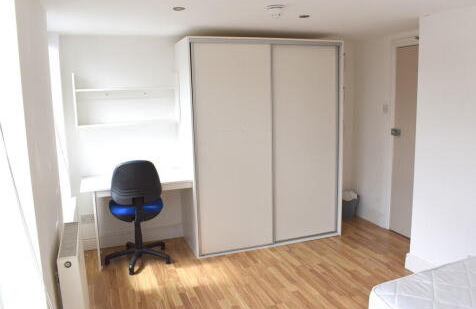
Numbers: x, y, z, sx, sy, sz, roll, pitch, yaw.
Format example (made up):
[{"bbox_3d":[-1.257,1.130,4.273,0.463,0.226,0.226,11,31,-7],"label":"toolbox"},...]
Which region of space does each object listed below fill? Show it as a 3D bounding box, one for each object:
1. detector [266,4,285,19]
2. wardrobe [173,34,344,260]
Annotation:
[{"bbox_3d":[0.253,-0.983,2.456,0.120,0.060,0.120,-5,10,-20],"label":"detector"},{"bbox_3d":[0.244,-0.114,3.729,1.583,2.020,0.578,-5,10,-20],"label":"wardrobe"}]

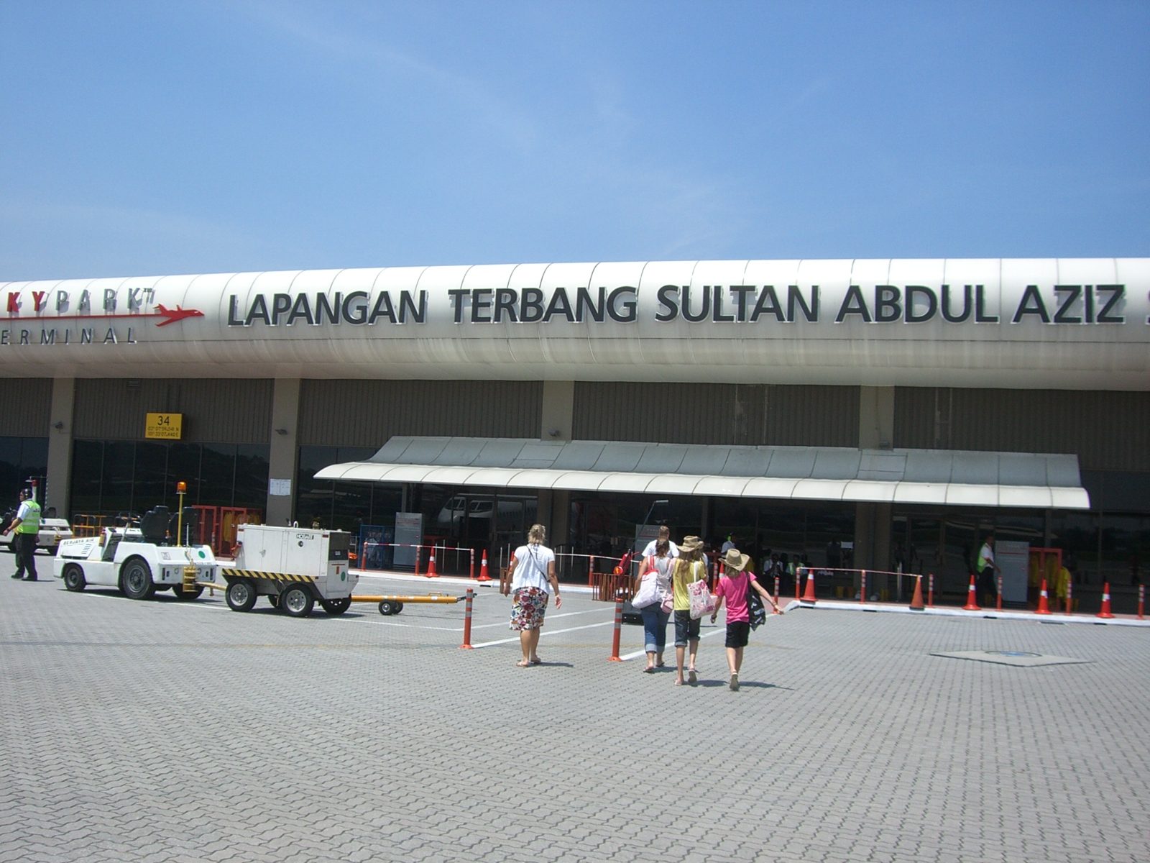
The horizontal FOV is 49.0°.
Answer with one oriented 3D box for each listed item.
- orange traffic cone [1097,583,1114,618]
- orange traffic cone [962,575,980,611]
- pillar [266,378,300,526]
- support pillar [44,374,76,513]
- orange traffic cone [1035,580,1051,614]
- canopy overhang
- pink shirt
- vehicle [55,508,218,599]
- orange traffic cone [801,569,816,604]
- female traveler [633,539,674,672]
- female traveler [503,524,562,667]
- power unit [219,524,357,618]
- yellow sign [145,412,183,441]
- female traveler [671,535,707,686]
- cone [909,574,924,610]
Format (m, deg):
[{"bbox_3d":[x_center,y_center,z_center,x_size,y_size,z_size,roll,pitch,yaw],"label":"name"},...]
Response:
[{"bbox_3d":[10.927,3.488,26.000,0.370,0.750,0.370,1,-4,18],"label":"orange traffic cone"},{"bbox_3d":[8.443,3.436,26.900,0.370,0.750,0.370,1,-4,18],"label":"orange traffic cone"},{"bbox_3d":[-8.362,1.117,36.943,0.820,5.250,0.750,1,-4,18],"label":"pillar"},{"bbox_3d":[-15.887,0.967,39.458,0.820,5.200,0.750,1,-4,18],"label":"support pillar"},{"bbox_3d":[9.798,3.467,26.400,0.370,0.750,0.370,1,-4,18],"label":"orange traffic cone"},{"bbox_3d":[2.634,0.833,29.316,17.067,1.267,3.807,1,-4,18],"label":"canopy overhang"},{"bbox_3d":[1.745,1.789,13.700,0.440,0.550,0.280,2,-4,16],"label":"pink shirt"},{"bbox_3d":[-7.763,2.093,22.296,2.920,1.560,1.320,0,-4,34],"label":"vehicle"},{"bbox_3d":[4.894,3.241,26.400,0.340,0.750,0.340,1,-4,18],"label":"orange traffic cone"},{"bbox_3d":[0.942,2.052,15.046,0.460,1.542,0.400,2,-4,16],"label":"female traveler"},{"bbox_3d":[-0.492,1.904,14.700,0.630,1.620,0.420,2,-4,9],"label":"female traveler"},{"bbox_3d":[-4.469,2.189,20.032,1.720,1.360,1.420,1,-4,18],"label":"power unit"},{"bbox_3d":[-12.263,-0.140,37.800,1.260,0.770,0.150,1,-4,18],"label":"yellow sign"},{"bbox_3d":[1.266,1.970,14.099,0.420,1.619,0.400,2,-4,16],"label":"female traveler"},{"bbox_3d":[6.987,3.296,25.800,0.330,0.750,0.330,1,-4,18],"label":"cone"}]

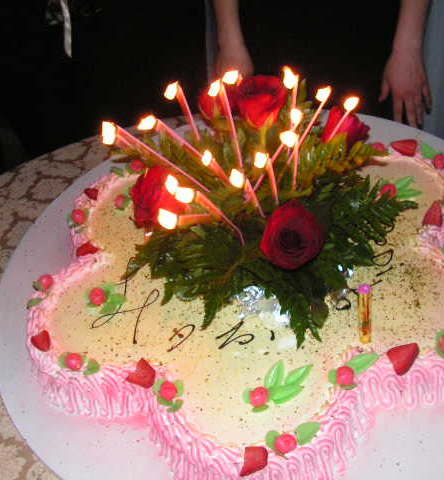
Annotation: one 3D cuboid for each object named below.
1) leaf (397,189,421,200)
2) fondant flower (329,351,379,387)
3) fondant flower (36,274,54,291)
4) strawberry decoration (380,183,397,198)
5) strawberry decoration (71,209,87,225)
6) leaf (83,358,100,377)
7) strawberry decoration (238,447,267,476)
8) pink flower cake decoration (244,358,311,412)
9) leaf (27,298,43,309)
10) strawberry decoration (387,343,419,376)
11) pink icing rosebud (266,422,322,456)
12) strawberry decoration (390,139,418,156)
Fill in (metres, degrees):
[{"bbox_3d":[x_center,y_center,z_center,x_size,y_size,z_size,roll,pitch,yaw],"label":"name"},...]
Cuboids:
[{"bbox_3d":[0.278,-0.070,0.985,0.036,0.006,0.016,-7,43,4],"label":"leaf"},{"bbox_3d":[0.155,0.146,0.768,0.066,0.020,0.030,-30,46,-20],"label":"fondant flower"},{"bbox_3d":[-0.247,0.060,0.935,0.022,0.022,0.022,-11,43,0],"label":"fondant flower"},{"bbox_3d":[0.232,-0.069,0.923,0.021,0.018,0.021,2,44,12],"label":"strawberry decoration"},{"bbox_3d":[-0.209,-0.034,0.970,0.020,0.017,0.020,-12,43,-2],"label":"strawberry decoration"},{"bbox_3d":[-0.164,0.159,0.827,0.018,0.007,0.023,27,54,33],"label":"leaf"},{"bbox_3d":[0.031,0.237,0.709,0.028,0.017,0.037,25,53,32],"label":"strawberry decoration"},{"bbox_3d":[0.066,0.160,0.770,0.083,0.020,0.048,-22,44,-12],"label":"pink flower cake decoration"},{"bbox_3d":[-0.236,0.080,0.838,0.019,0.008,0.012,-27,46,-17],"label":"leaf"},{"bbox_3d":[0.191,0.126,0.704,0.034,0.018,0.036,15,58,10],"label":"strawberry decoration"},{"bbox_3d":[0.071,0.201,0.666,0.051,0.018,0.027,-15,43,-5],"label":"pink icing rosebud"},{"bbox_3d":[0.272,-0.138,0.992,0.038,0.014,0.025,7,46,18],"label":"strawberry decoration"}]

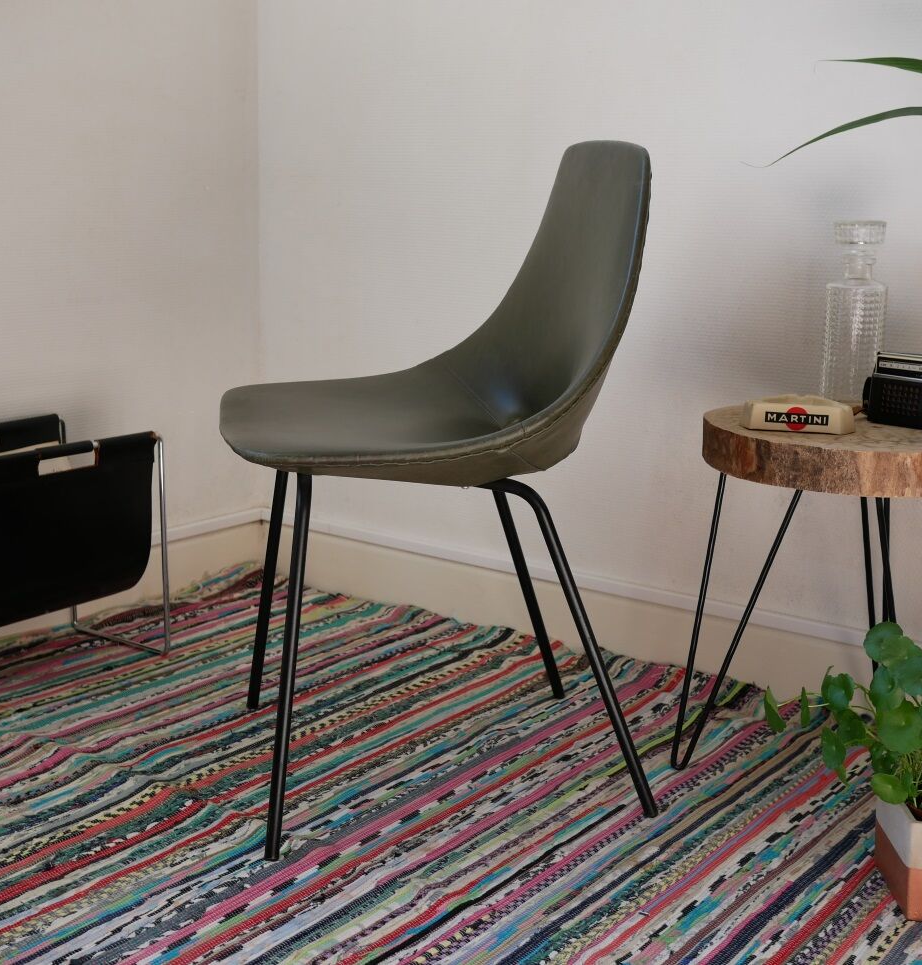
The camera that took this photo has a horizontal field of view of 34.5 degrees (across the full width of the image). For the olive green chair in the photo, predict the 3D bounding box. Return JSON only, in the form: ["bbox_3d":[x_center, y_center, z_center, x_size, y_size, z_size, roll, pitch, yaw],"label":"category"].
[{"bbox_3d":[-0.037,-0.026,1.882,0.510,0.805,0.506,-2,12,-13],"label":"olive green chair"}]

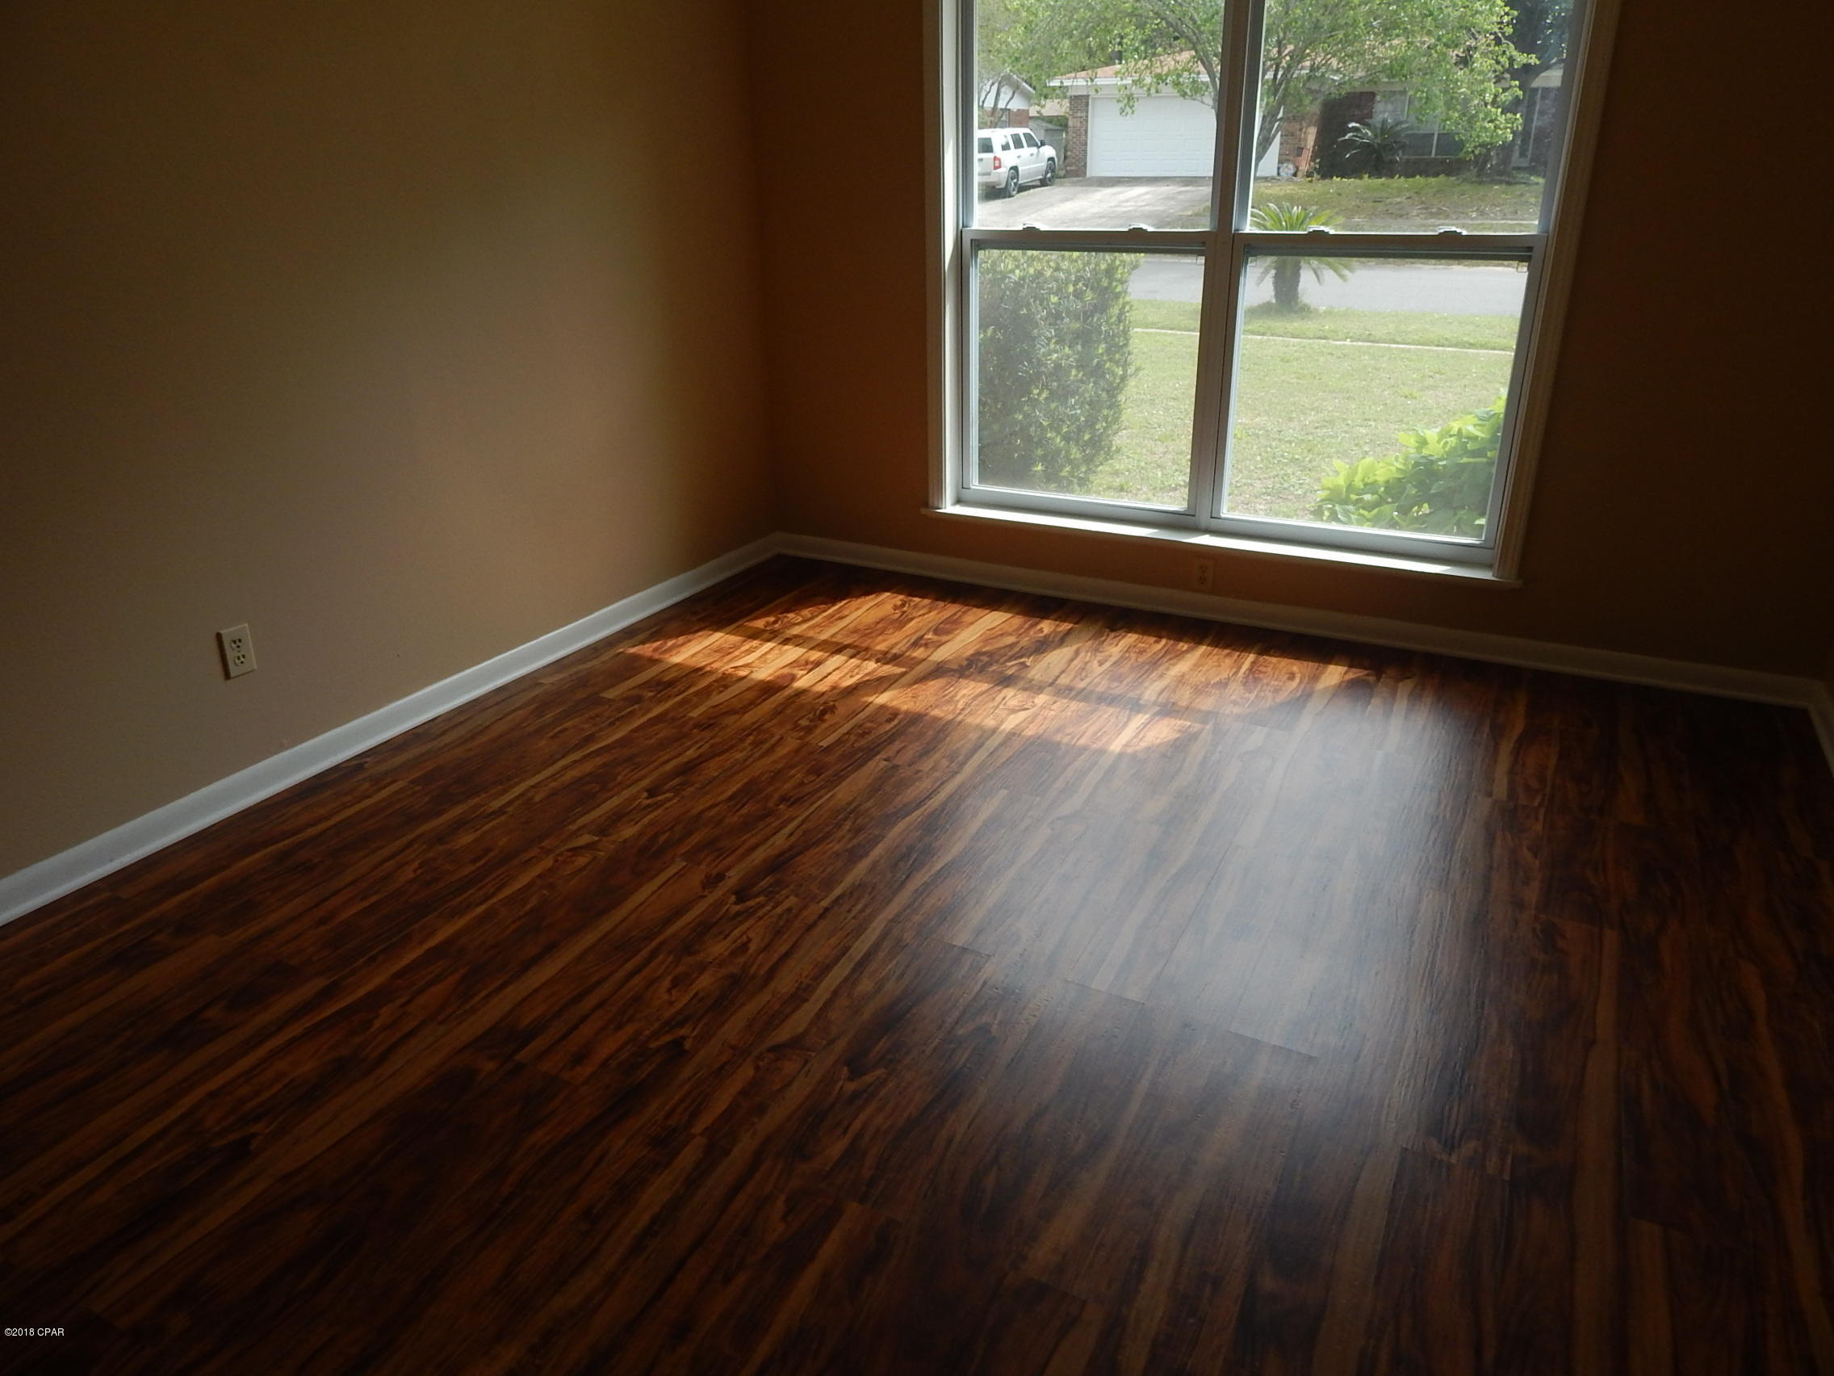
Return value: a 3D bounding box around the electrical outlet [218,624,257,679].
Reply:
[{"bbox_3d":[-1.595,-0.085,2.736,0.008,0.115,0.070,11,27,26],"label":"electrical outlet"}]

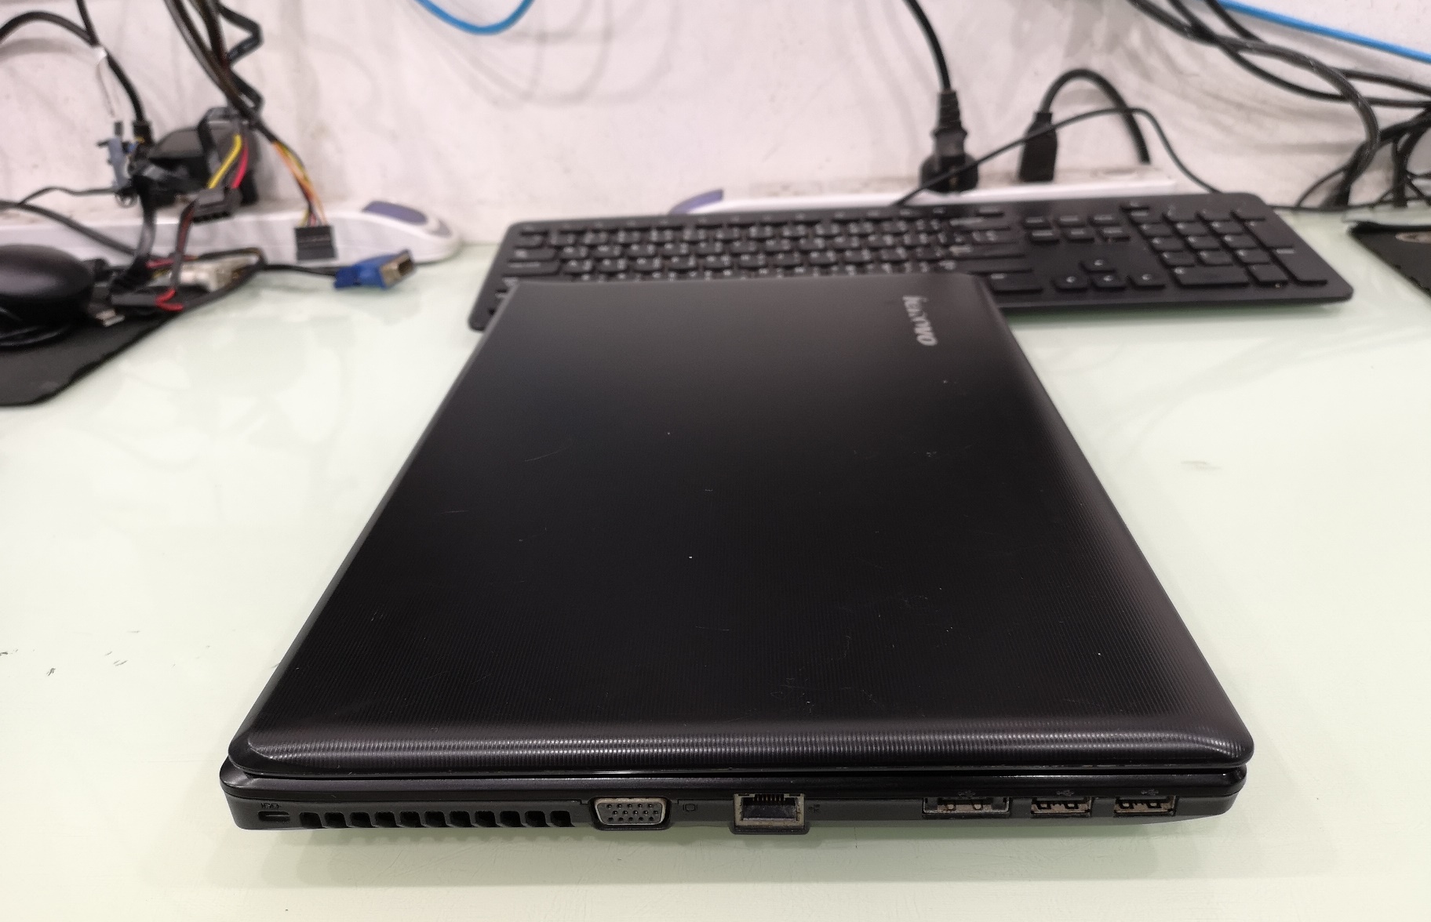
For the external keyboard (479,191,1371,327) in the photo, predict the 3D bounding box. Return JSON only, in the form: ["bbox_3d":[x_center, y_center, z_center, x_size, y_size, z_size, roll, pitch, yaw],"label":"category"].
[{"bbox_3d":[0.097,-0.107,0.612,0.442,0.021,0.132,-2,33,2],"label":"external keyboard"}]

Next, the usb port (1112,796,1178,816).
[{"bbox_3d":[0.095,0.074,0.250,0.014,0.006,0.009,-1,27,3],"label":"usb port"}]

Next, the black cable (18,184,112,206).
[{"bbox_3d":[-0.412,-0.169,0.708,0.061,0.013,0.012,-1,27,3],"label":"black cable"}]

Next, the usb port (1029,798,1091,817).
[{"bbox_3d":[0.077,0.075,0.251,0.013,0.006,0.009,-1,27,3],"label":"usb port"}]

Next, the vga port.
[{"bbox_3d":[-0.019,0.078,0.255,0.017,0.009,0.008,-1,27,3],"label":"vga port"}]

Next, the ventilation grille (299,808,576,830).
[{"bbox_3d":[-0.063,0.080,0.258,0.064,0.007,0.008,-1,27,3],"label":"ventilation grille"}]

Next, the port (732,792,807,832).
[{"bbox_3d":[0.012,0.077,0.255,0.017,0.012,0.010,-1,27,3],"label":"port"}]

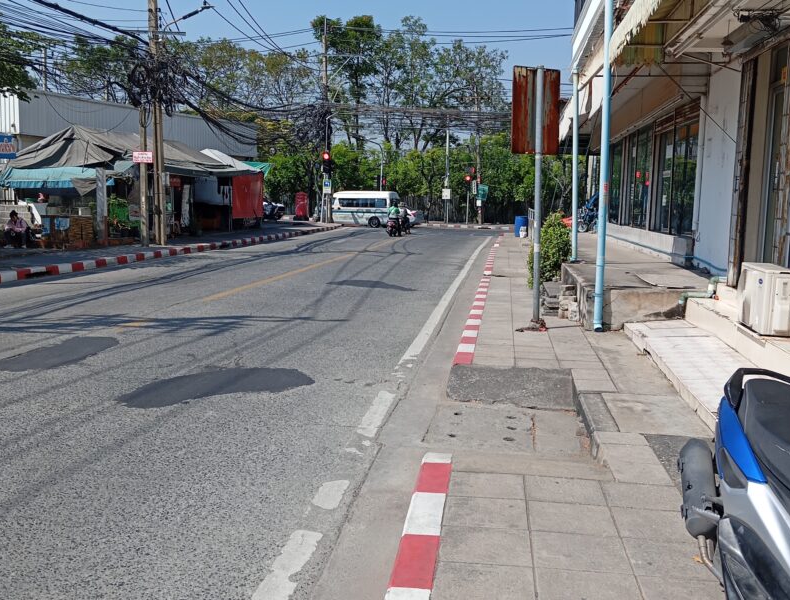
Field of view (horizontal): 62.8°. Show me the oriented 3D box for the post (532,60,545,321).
[{"bbox_3d":[1.764,-1.252,7.950,0.085,3.120,0.085,-1,9,0],"label":"post"}]

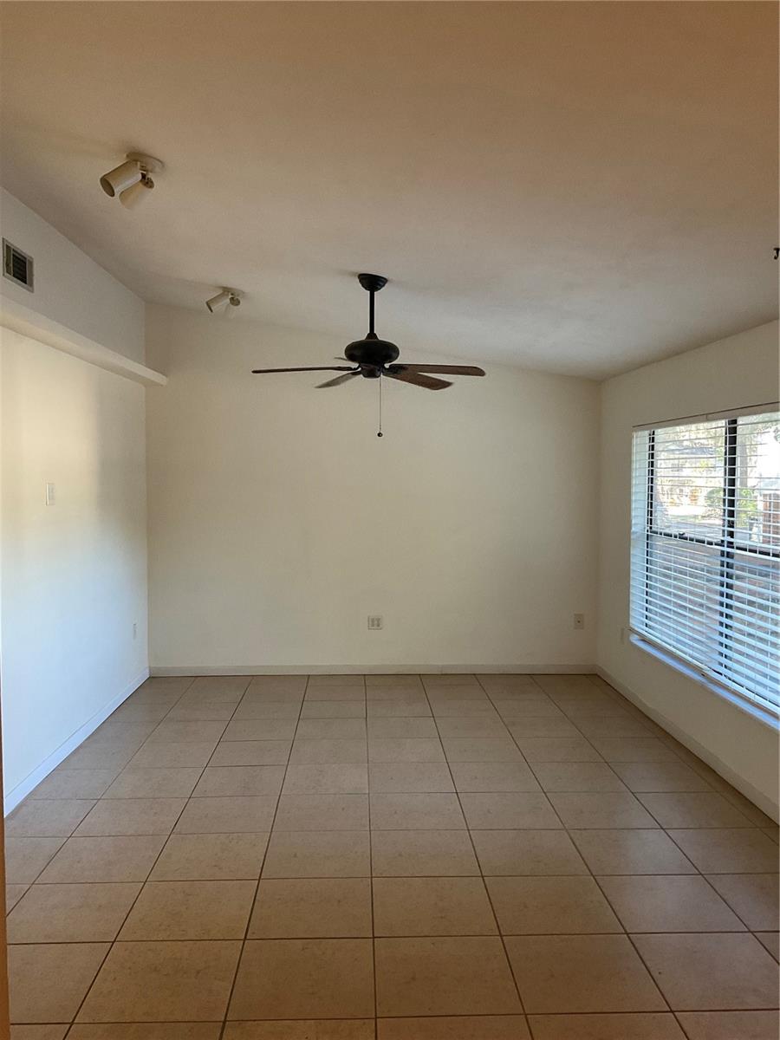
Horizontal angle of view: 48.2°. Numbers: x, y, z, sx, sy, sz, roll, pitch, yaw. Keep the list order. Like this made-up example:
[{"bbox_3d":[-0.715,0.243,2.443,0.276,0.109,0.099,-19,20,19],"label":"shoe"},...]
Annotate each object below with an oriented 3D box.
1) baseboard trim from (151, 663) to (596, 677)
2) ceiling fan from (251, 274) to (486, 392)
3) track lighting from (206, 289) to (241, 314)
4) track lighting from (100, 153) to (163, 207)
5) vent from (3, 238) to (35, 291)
[{"bbox_3d":[-0.115,1.218,7.056,3.615,0.081,0.015,0,3,-2],"label":"baseboard trim"},{"bbox_3d":[-0.092,-1.038,4.717,1.280,0.565,1.280,0,3,-2],"label":"ceiling fan"},{"bbox_3d":[-1.074,-1.436,5.806,0.240,0.184,0.220,1,3,10],"label":"track lighting"},{"bbox_3d":[-0.975,-1.290,3.353,0.235,0.183,0.220,0,3,-2],"label":"track lighting"},{"bbox_3d":[-1.839,-1.253,4.293,0.025,0.187,0.390,0,3,-2],"label":"vent"}]

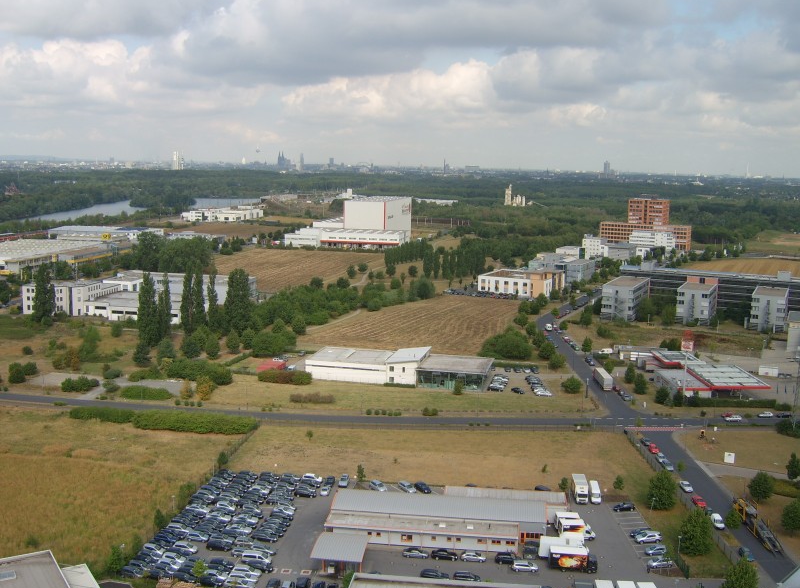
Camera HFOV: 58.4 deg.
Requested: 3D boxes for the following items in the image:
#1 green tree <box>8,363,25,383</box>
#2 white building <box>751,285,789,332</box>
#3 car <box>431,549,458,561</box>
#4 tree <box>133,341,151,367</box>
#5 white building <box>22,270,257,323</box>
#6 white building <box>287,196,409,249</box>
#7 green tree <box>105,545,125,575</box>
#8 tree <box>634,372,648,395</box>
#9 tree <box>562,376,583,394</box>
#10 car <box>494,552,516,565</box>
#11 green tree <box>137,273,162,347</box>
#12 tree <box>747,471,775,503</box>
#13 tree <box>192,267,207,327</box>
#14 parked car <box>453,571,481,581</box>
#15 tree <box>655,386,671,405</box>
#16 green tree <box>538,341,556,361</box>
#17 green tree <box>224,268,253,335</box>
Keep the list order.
[{"bbox_3d":[-116.531,23.971,217.970,4.870,5.530,4.870,1,10,0],"label":"green tree"},{"bbox_3d":[157.588,6.477,305.128,12.300,14.800,25.000,7,12,28],"label":"white building"},{"bbox_3d":[7.850,45.602,125.429,4.550,1.450,1.780,2,10,6],"label":"car"},{"bbox_3d":[-82.844,19.265,230.262,5.400,8.300,5.400,1,10,0],"label":"tree"},{"bbox_3d":[-111.230,-0.585,315.091,73.500,11.400,64.500,3,10,11],"label":"white building"},{"bbox_3d":[-34.664,-61.928,606.126,82.000,32.500,138.000,3,10,9],"label":"white building"},{"bbox_3d":[-46.716,43.816,117.533,3.040,5.550,3.040,1,10,0],"label":"green tree"},{"bbox_3d":[71.531,26.662,212.694,4.000,6.700,4.000,1,10,0],"label":"tree"},{"bbox_3d":[51.118,27.009,212.229,5.900,5.300,5.900,1,10,0],"label":"tree"},{"bbox_3d":[18.903,46.063,124.790,4.450,1.620,1.820,2,10,5],"label":"car"},{"bbox_3d":[-87.058,5.319,247.668,7.300,25.000,7.300,1,10,0],"label":"green tree"},{"bbox_3d":[75.118,40.211,149.099,4.770,6.831,4.770,1,10,0],"label":"tree"},{"bbox_3d":[-78.914,1.513,282.317,5.320,28.070,5.320,1,10,0],"label":"tree"},{"bbox_3d":[10.852,45.475,116.241,4.400,1.500,1.800,2,10,6],"label":"parked car"},{"bbox_3d":[74.083,28.077,201.180,4.300,5.000,4.300,1,10,0],"label":"tree"},{"bbox_3d":[52.845,20.287,255.509,5.783,7.095,5.783,1,10,0],"label":"green tree"},{"bbox_3d":[-61.090,3.400,270.187,9.600,26.200,9.200,1,10,0],"label":"green tree"}]

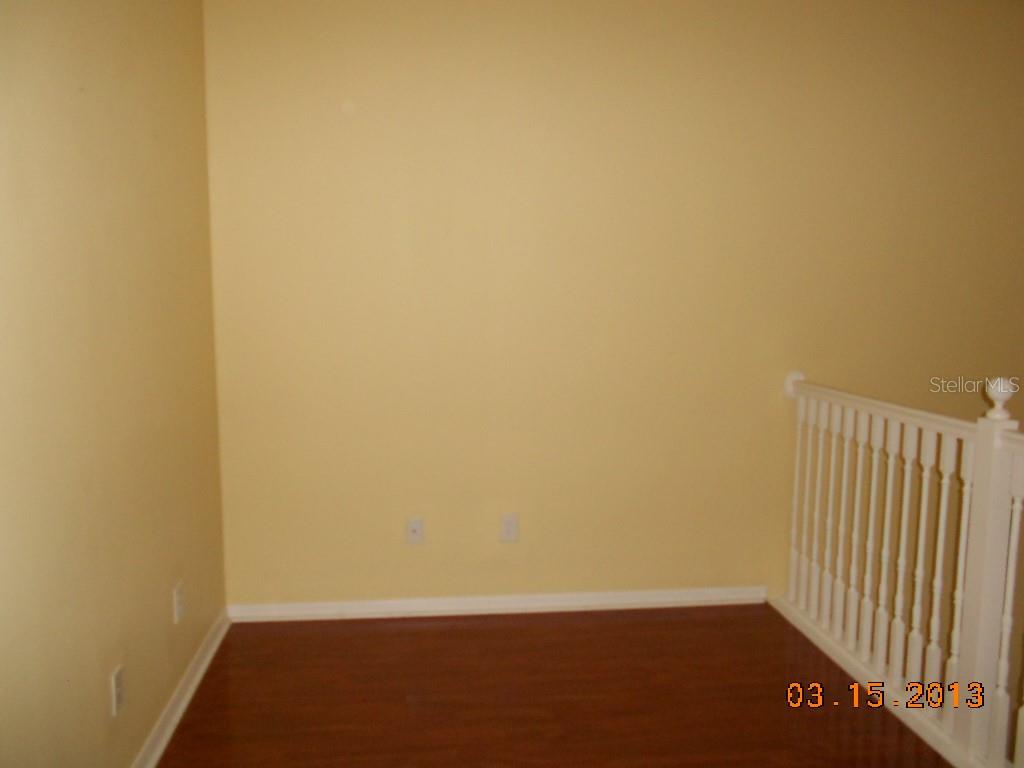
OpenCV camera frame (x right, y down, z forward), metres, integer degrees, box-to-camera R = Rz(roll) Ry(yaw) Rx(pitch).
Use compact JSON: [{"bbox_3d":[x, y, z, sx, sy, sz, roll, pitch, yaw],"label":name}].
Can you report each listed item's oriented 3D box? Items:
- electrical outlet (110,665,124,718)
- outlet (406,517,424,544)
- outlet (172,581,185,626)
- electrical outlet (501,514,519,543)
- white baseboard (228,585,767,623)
[{"bbox_3d":[-1.068,0.826,2.086,0.008,0.118,0.073,0,7,-7],"label":"electrical outlet"},{"bbox_3d":[-0.416,0.633,3.325,0.073,0.118,0.008,0,7,-7],"label":"outlet"},{"bbox_3d":[-1.133,0.740,2.610,0.008,0.118,0.073,0,7,-7],"label":"outlet"},{"bbox_3d":[-0.011,0.629,3.375,0.073,0.118,0.008,0,7,-7],"label":"electrical outlet"},{"bbox_3d":[-0.022,0.975,3.412,2.409,0.076,0.020,0,7,-7],"label":"white baseboard"}]

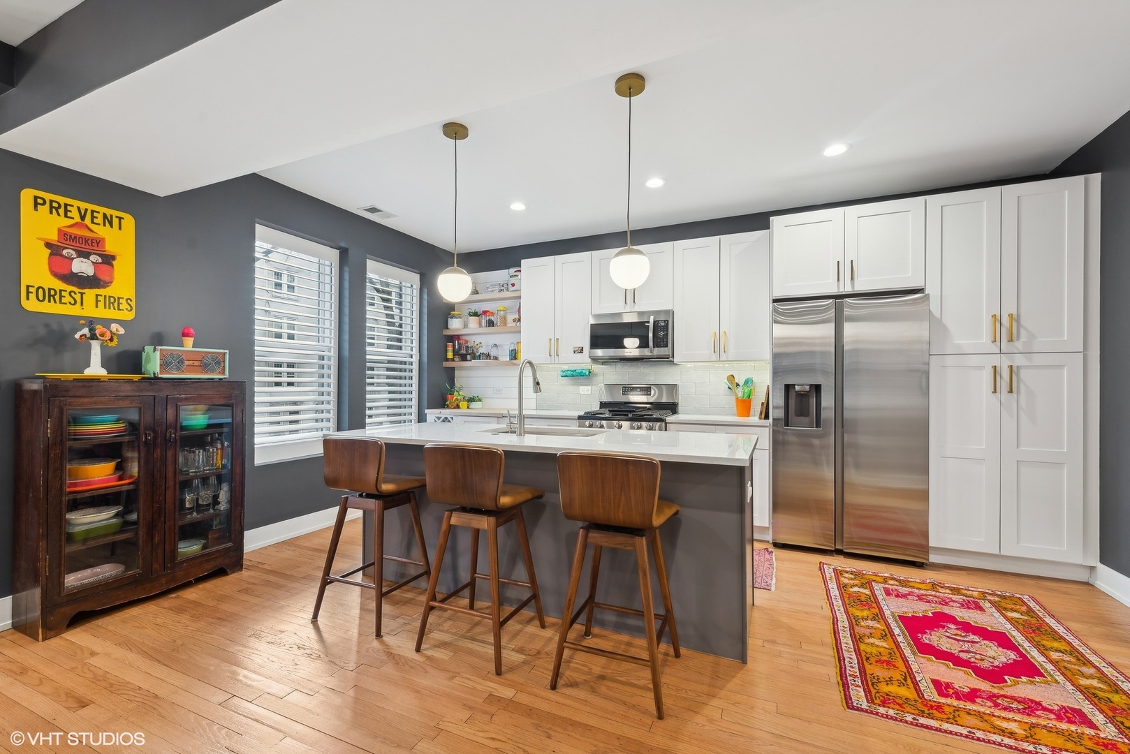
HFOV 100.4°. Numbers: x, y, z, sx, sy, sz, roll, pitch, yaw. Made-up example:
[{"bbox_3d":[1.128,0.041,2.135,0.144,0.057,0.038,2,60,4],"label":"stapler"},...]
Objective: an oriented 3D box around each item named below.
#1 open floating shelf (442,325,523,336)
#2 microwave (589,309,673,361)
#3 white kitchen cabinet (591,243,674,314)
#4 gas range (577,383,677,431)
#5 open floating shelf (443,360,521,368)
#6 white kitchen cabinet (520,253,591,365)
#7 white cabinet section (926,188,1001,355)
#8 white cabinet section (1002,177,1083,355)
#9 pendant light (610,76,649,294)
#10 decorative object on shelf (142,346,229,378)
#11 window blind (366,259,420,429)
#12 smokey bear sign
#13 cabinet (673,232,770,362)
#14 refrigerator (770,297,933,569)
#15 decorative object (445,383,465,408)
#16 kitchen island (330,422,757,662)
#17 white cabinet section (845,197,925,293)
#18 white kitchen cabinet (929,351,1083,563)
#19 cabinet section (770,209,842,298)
[{"bbox_3d":[-0.836,-0.495,5.169,1.057,0.051,0.230,0,-1,24],"label":"open floating shelf"},{"bbox_3d":[0.652,-0.368,4.362,0.763,0.419,0.411,0,0,24],"label":"microwave"},{"bbox_3d":[0.662,-0.874,4.405,0.763,0.586,0.331,0,0,24],"label":"white kitchen cabinet"},{"bbox_3d":[0.594,0.658,4.232,0.763,1.180,0.700,0,-1,24],"label":"gas range"},{"bbox_3d":[-0.833,-0.139,5.142,1.072,0.048,0.187,0,0,24],"label":"open floating shelf"},{"bbox_3d":[-0.030,-0.649,4.753,0.756,1.051,0.320,0,-1,24],"label":"white kitchen cabinet"},{"bbox_3d":[2.660,-0.661,3.271,0.382,1.030,0.594,0,0,25],"label":"white cabinet section"},{"bbox_3d":[3.002,-0.661,3.110,0.374,1.030,0.594,0,0,25],"label":"white cabinet section"},{"bbox_3d":[0.325,-0.946,2.340,0.200,1.018,0.200,0,0,24],"label":"pendant light"},{"bbox_3d":[-2.286,-0.075,2.854,0.170,0.188,0.373,0,-1,24],"label":"decorative object on shelf"},{"bbox_3d":[-1.765,-0.276,4.721,0.070,1.657,0.805,0,-1,24],"label":"window blind"},{"bbox_3d":[-2.592,-0.627,2.530,0.015,0.606,0.455,0,0,24],"label":"smokey bear sign"},{"bbox_3d":[1.373,-0.653,4.122,0.766,1.056,0.320,0,-1,24],"label":"cabinet"},{"bbox_3d":[2.064,0.355,3.525,0.909,1.776,0.711,0,0,24],"label":"refrigerator"},{"bbox_3d":[-1.197,0.207,5.087,0.200,0.271,0.200,0,-1,24],"label":"decorative object"},{"bbox_3d":[-0.147,0.779,2.651,2.257,0.902,0.870,0,-1,24],"label":"kitchen island"},{"bbox_3d":[2.280,-0.885,3.450,0.457,0.585,0.594,0,0,25],"label":"white cabinet section"},{"bbox_3d":[2.868,0.489,3.239,0.767,1.270,0.631,0,0,24],"label":"white kitchen cabinet"},{"bbox_3d":[1.866,-0.885,3.645,0.459,0.585,0.594,0,0,25],"label":"cabinet section"}]

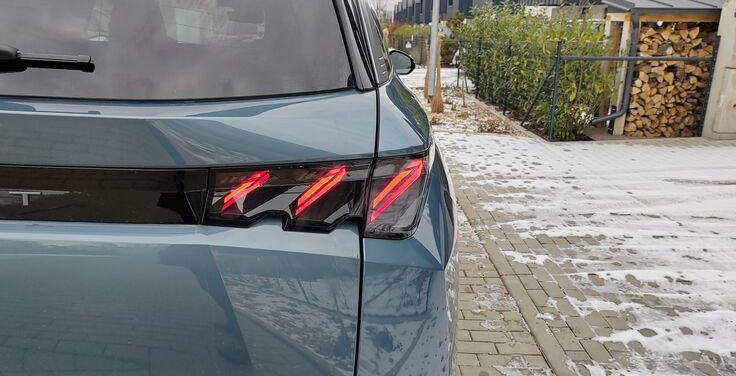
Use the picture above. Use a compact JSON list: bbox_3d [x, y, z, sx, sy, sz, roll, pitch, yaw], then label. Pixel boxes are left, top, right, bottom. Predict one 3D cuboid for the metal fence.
[{"bbox_3d":[3.530,-2.193,11.048,2.400,1.280,7.400,1,15,-1],"label":"metal fence"}]

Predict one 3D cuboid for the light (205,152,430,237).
[{"bbox_3d":[-0.076,0.020,1.002,0.380,0.150,0.160,1,15,-1],"label":"light"}]

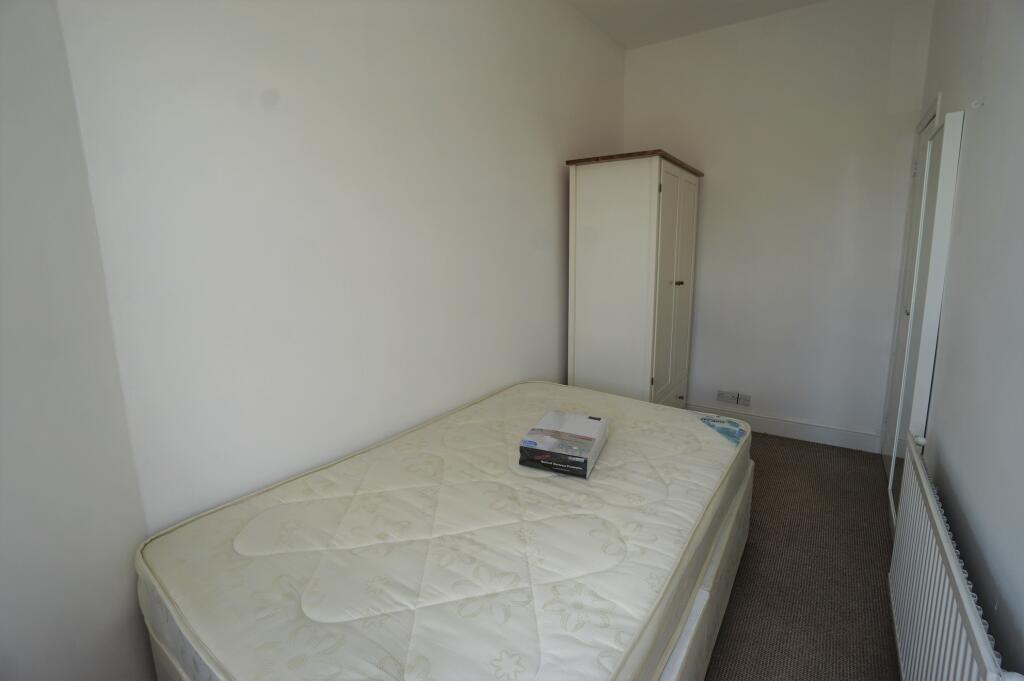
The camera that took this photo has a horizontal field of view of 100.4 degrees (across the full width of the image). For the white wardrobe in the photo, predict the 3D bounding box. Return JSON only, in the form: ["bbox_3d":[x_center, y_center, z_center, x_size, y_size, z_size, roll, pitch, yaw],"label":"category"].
[{"bbox_3d":[0.865,-0.191,2.963,0.574,1.889,0.936,5,11,34],"label":"white wardrobe"}]

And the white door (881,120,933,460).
[{"bbox_3d":[2.194,-0.151,2.343,0.050,1.960,0.710,6,12,37],"label":"white door"}]

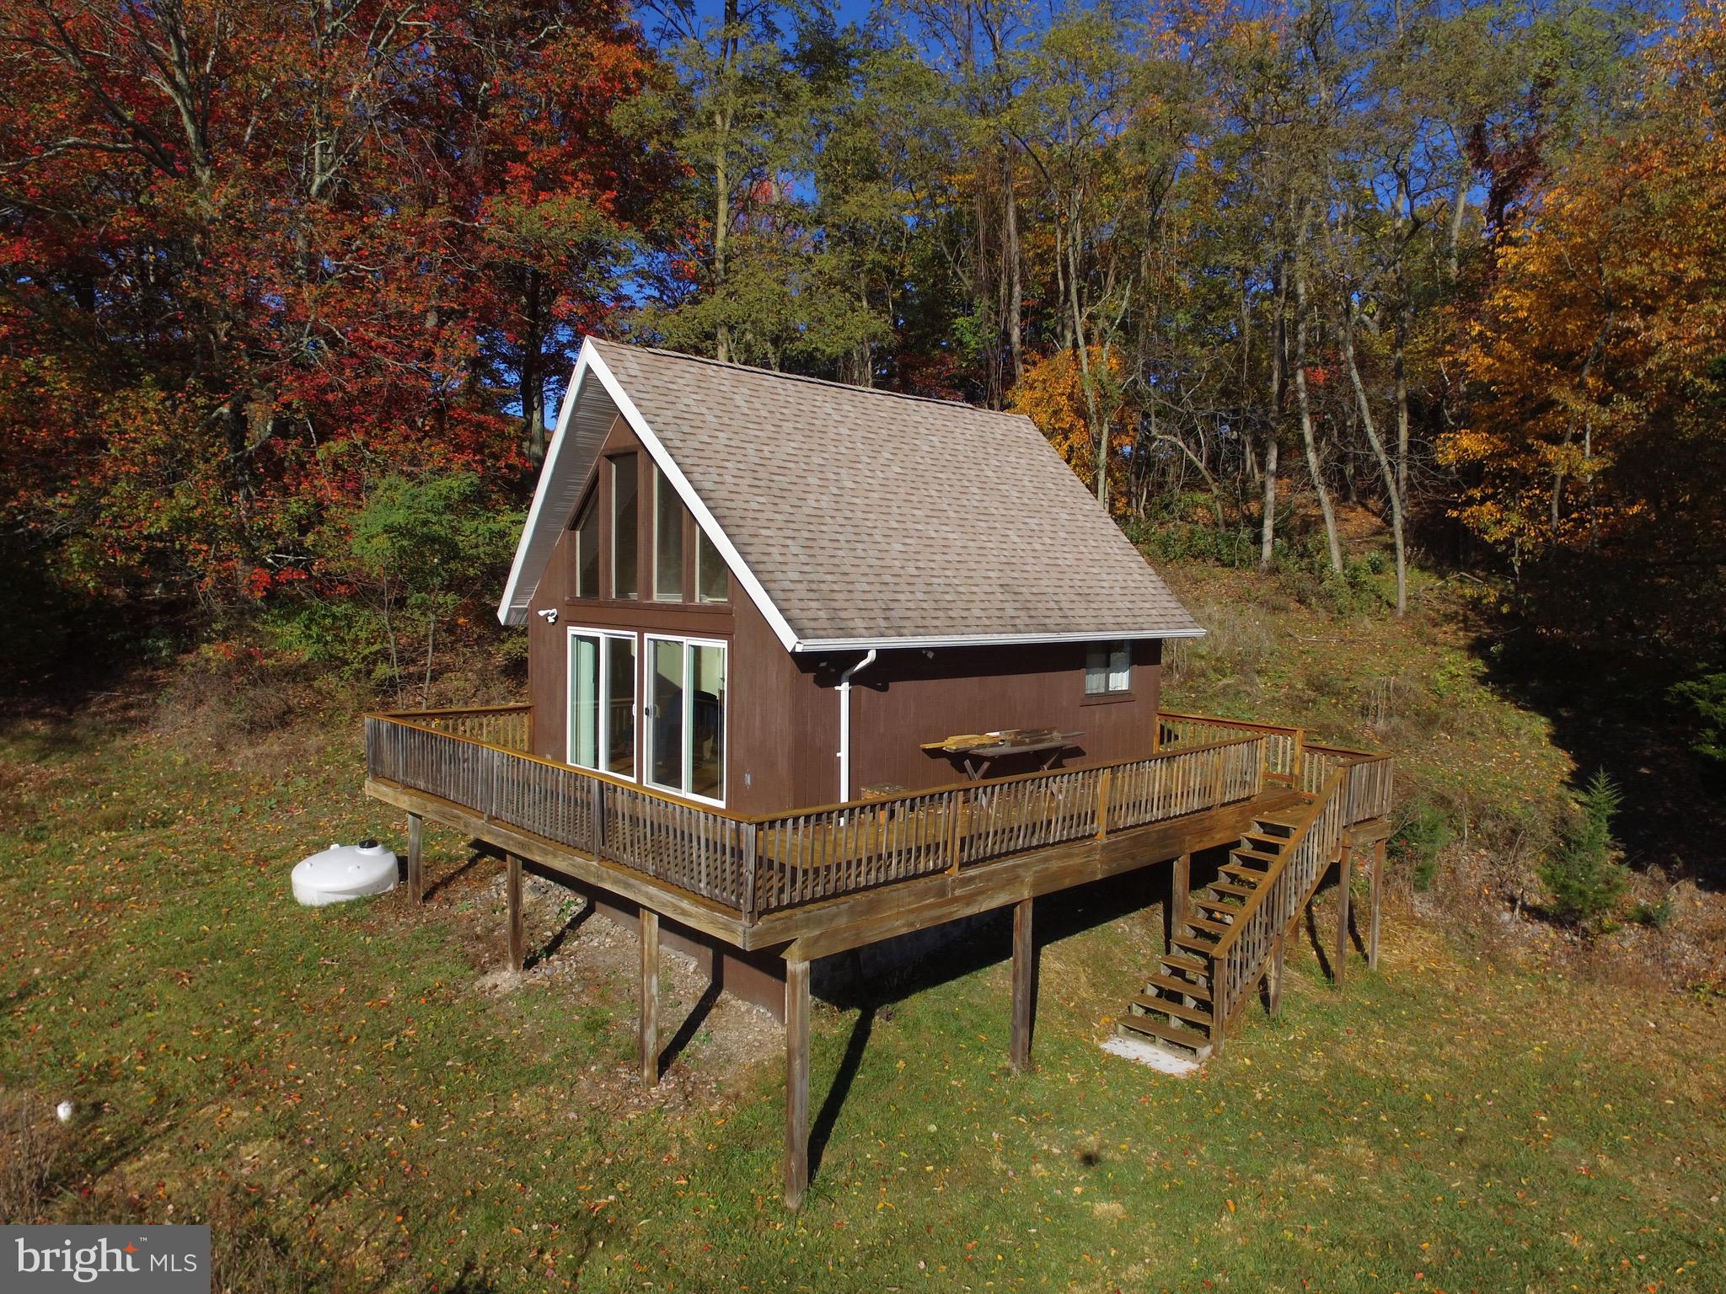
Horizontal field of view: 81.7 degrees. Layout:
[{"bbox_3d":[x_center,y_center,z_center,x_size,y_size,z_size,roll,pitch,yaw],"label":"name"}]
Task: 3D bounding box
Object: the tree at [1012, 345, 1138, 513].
[{"bbox_3d":[6.664,-6.577,32.000,4.284,6.101,4.200,1,2,0],"label":"tree"}]

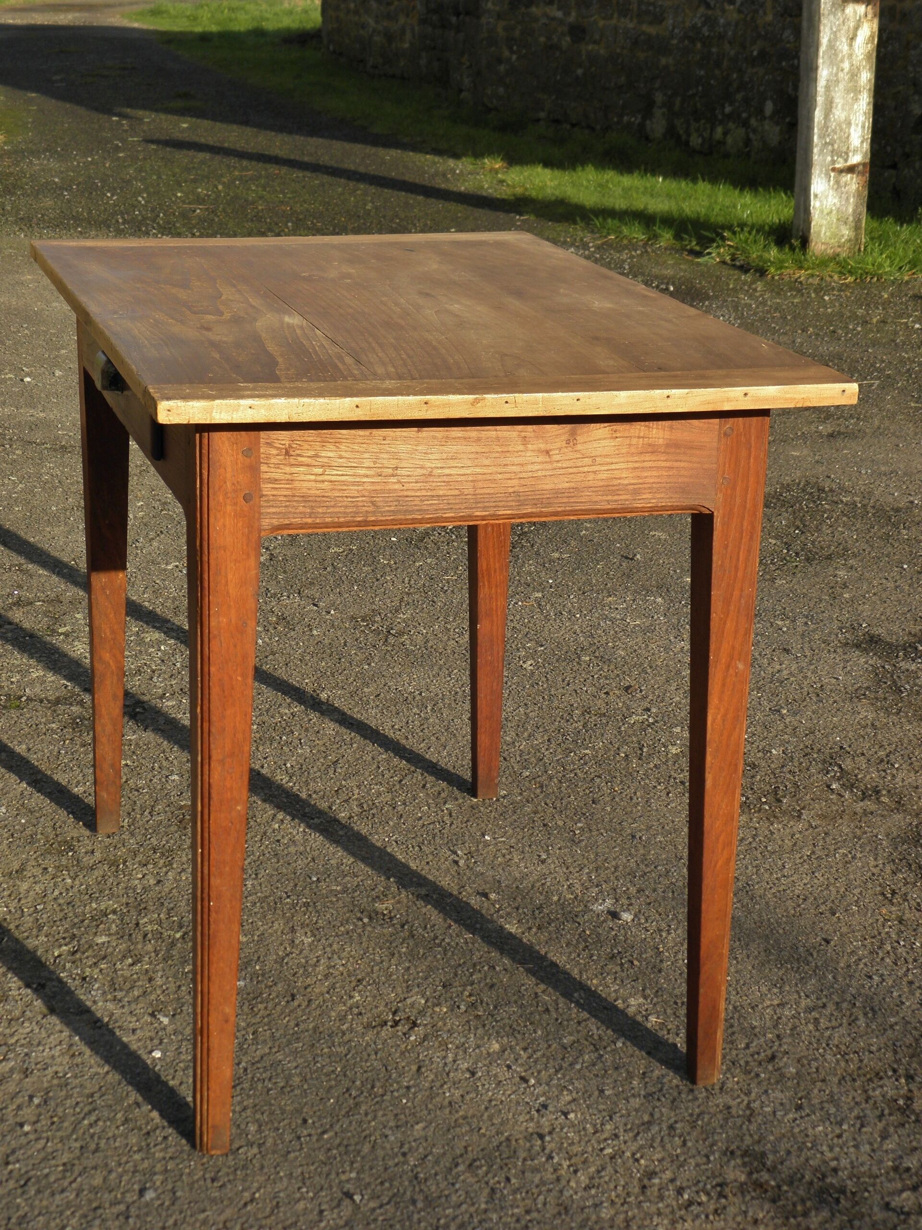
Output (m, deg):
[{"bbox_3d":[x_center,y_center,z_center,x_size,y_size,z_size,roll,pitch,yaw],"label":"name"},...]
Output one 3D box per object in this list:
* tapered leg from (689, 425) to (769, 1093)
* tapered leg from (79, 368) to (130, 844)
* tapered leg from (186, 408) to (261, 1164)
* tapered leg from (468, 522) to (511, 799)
[{"bbox_3d":[0.246,0.139,2.085,0.057,0.731,0.055,-4,19,-17],"label":"tapered leg"},{"bbox_3d":[-0.438,-0.065,2.622,0.057,0.731,0.055,-4,19,-17],"label":"tapered leg"},{"bbox_3d":[-0.222,0.168,1.945,0.057,0.731,0.055,-4,19,-17],"label":"tapered leg"},{"bbox_3d":[0.030,-0.094,2.762,0.057,0.731,0.055,-4,19,-17],"label":"tapered leg"}]

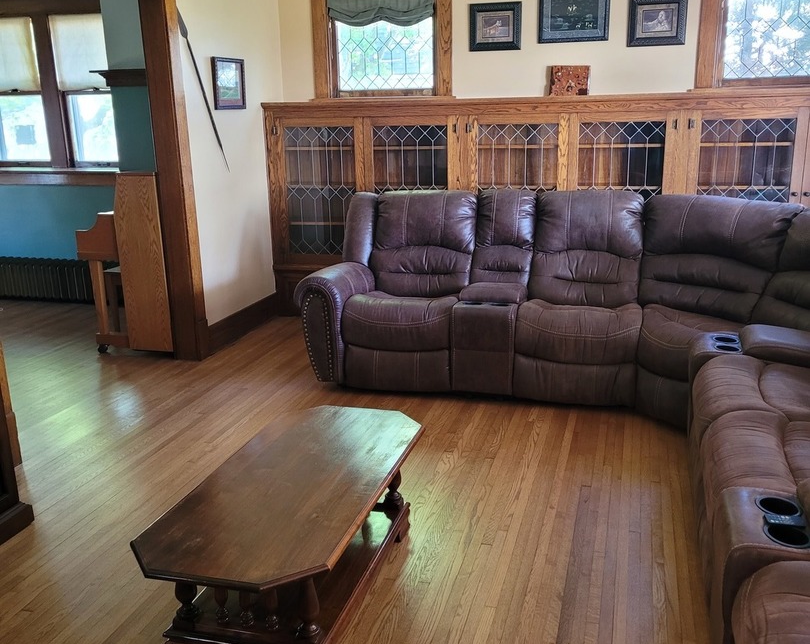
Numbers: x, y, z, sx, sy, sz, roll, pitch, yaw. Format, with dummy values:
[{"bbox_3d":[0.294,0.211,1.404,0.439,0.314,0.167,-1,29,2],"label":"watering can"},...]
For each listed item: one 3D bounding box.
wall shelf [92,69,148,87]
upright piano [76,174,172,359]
[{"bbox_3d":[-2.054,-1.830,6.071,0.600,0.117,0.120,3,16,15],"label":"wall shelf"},{"bbox_3d":[-1.545,-0.525,5.641,0.620,1.140,1.440,3,16,16],"label":"upright piano"}]

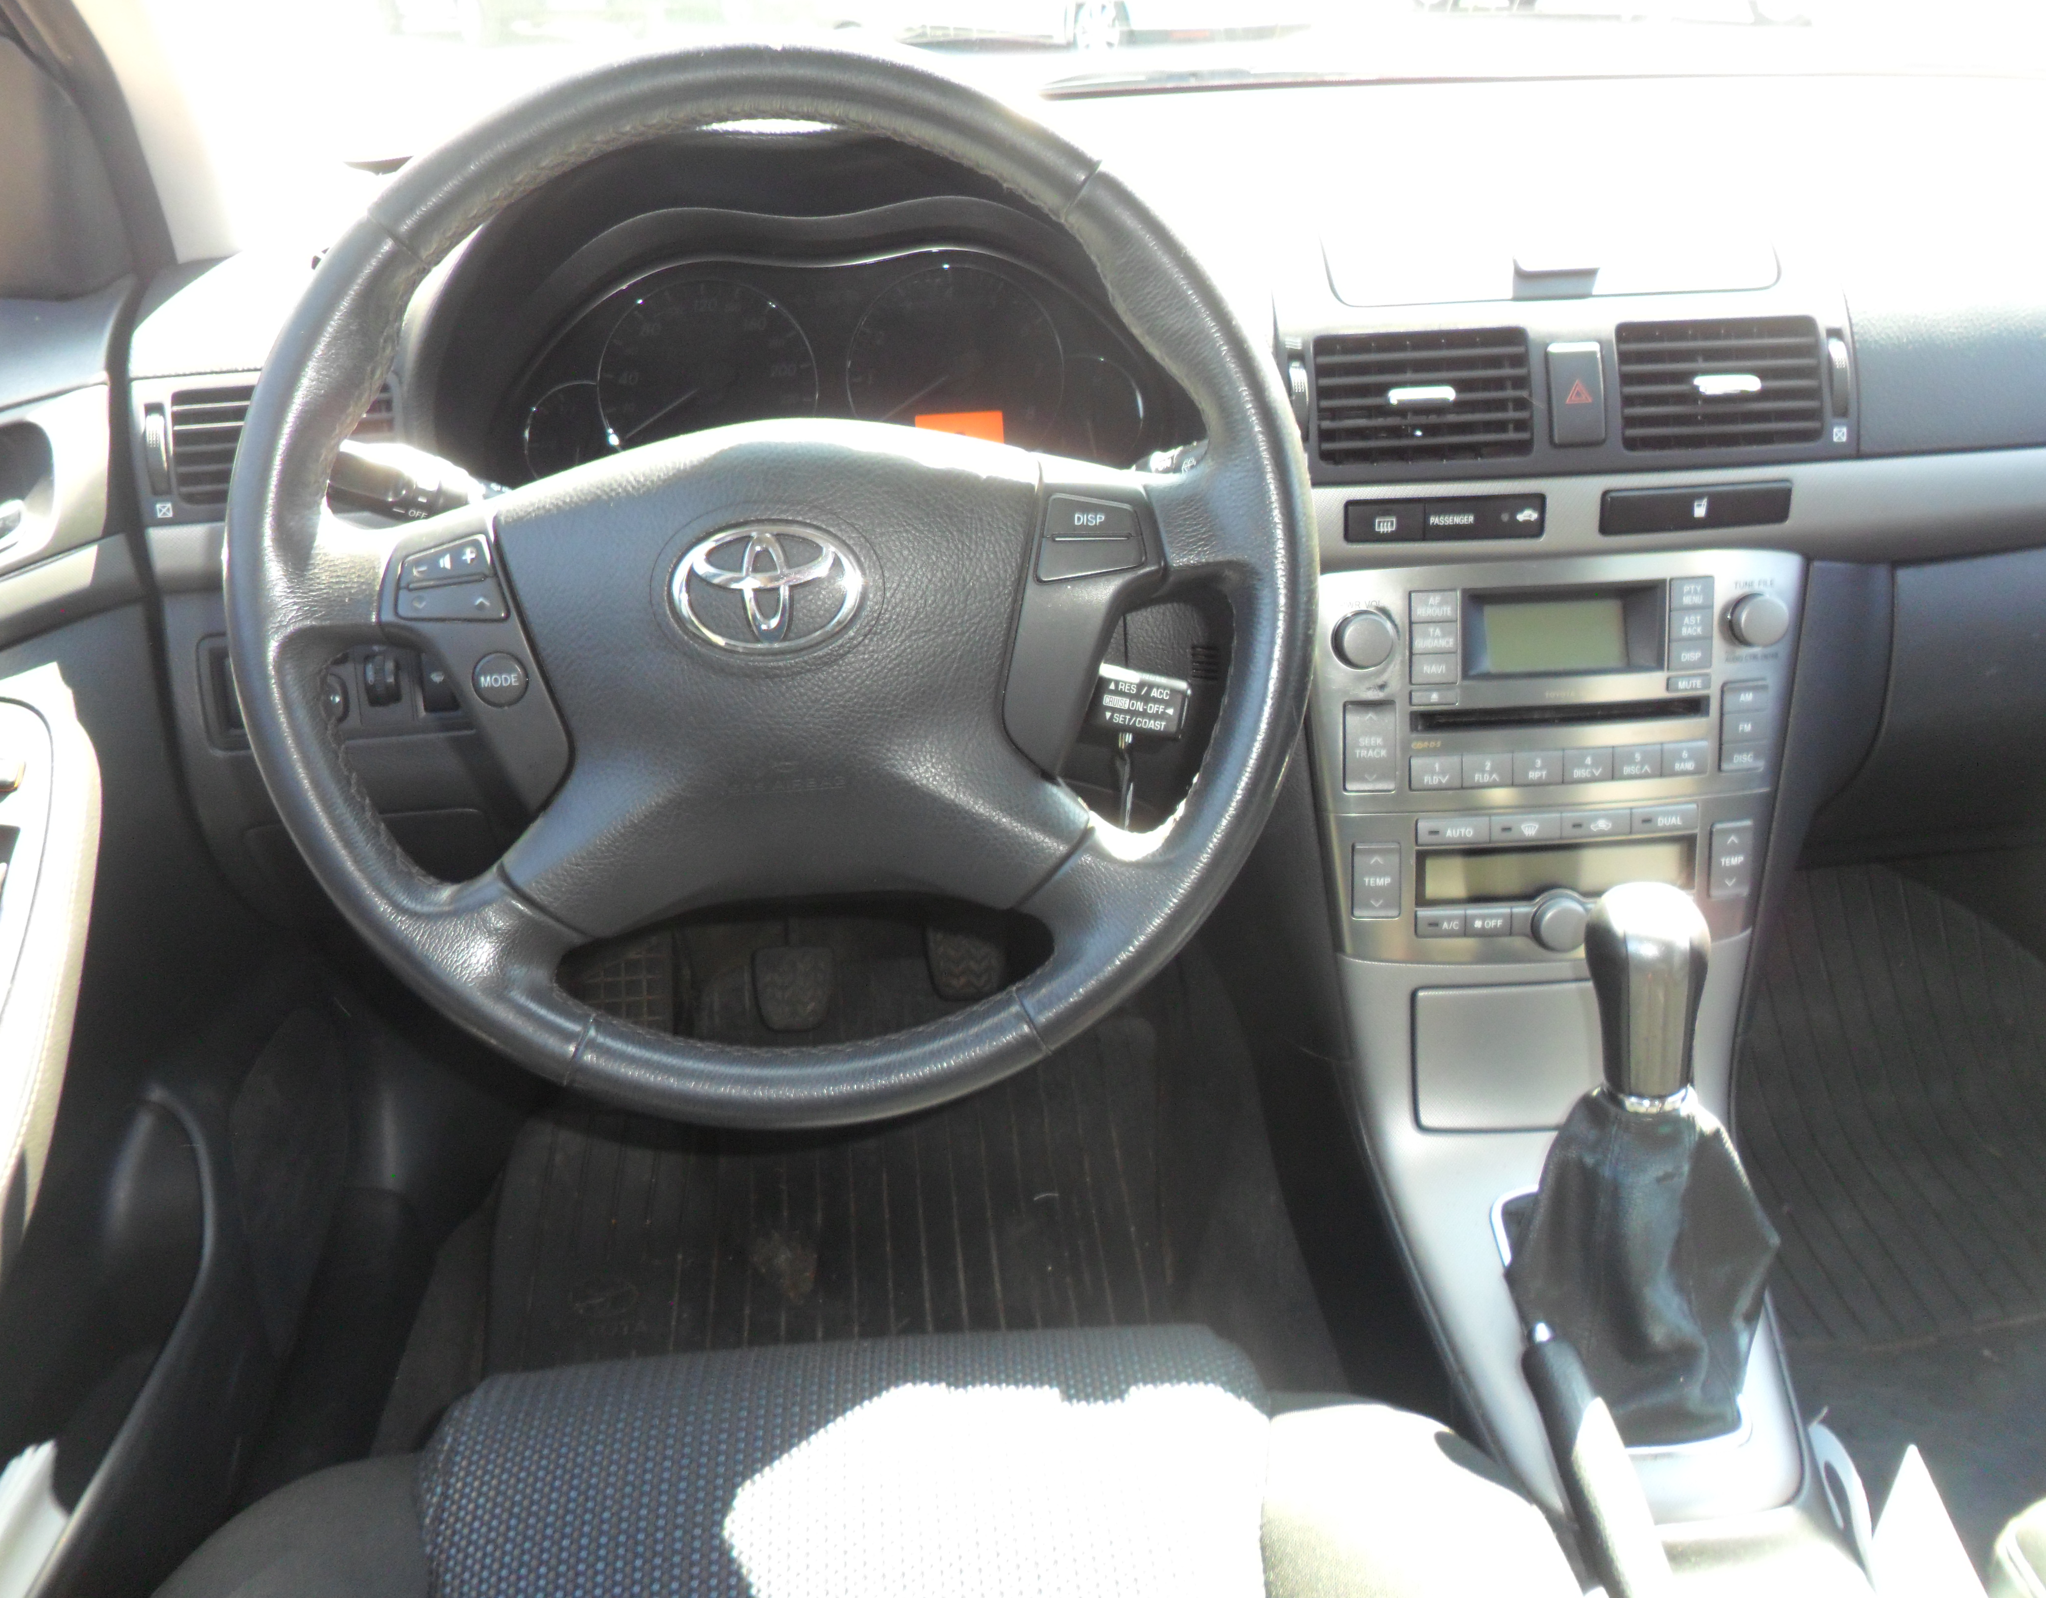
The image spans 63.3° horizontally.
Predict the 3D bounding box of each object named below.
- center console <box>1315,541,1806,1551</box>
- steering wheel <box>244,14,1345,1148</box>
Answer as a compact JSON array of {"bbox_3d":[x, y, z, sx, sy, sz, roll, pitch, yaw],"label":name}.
[{"bbox_3d":[0.272,0.105,0.767,0.235,0.380,0.290,-3,28,-2],"label":"center console"},{"bbox_3d":[-0.087,-0.074,0.607,0.380,0.380,0.090,-3,2,-2],"label":"steering wheel"}]

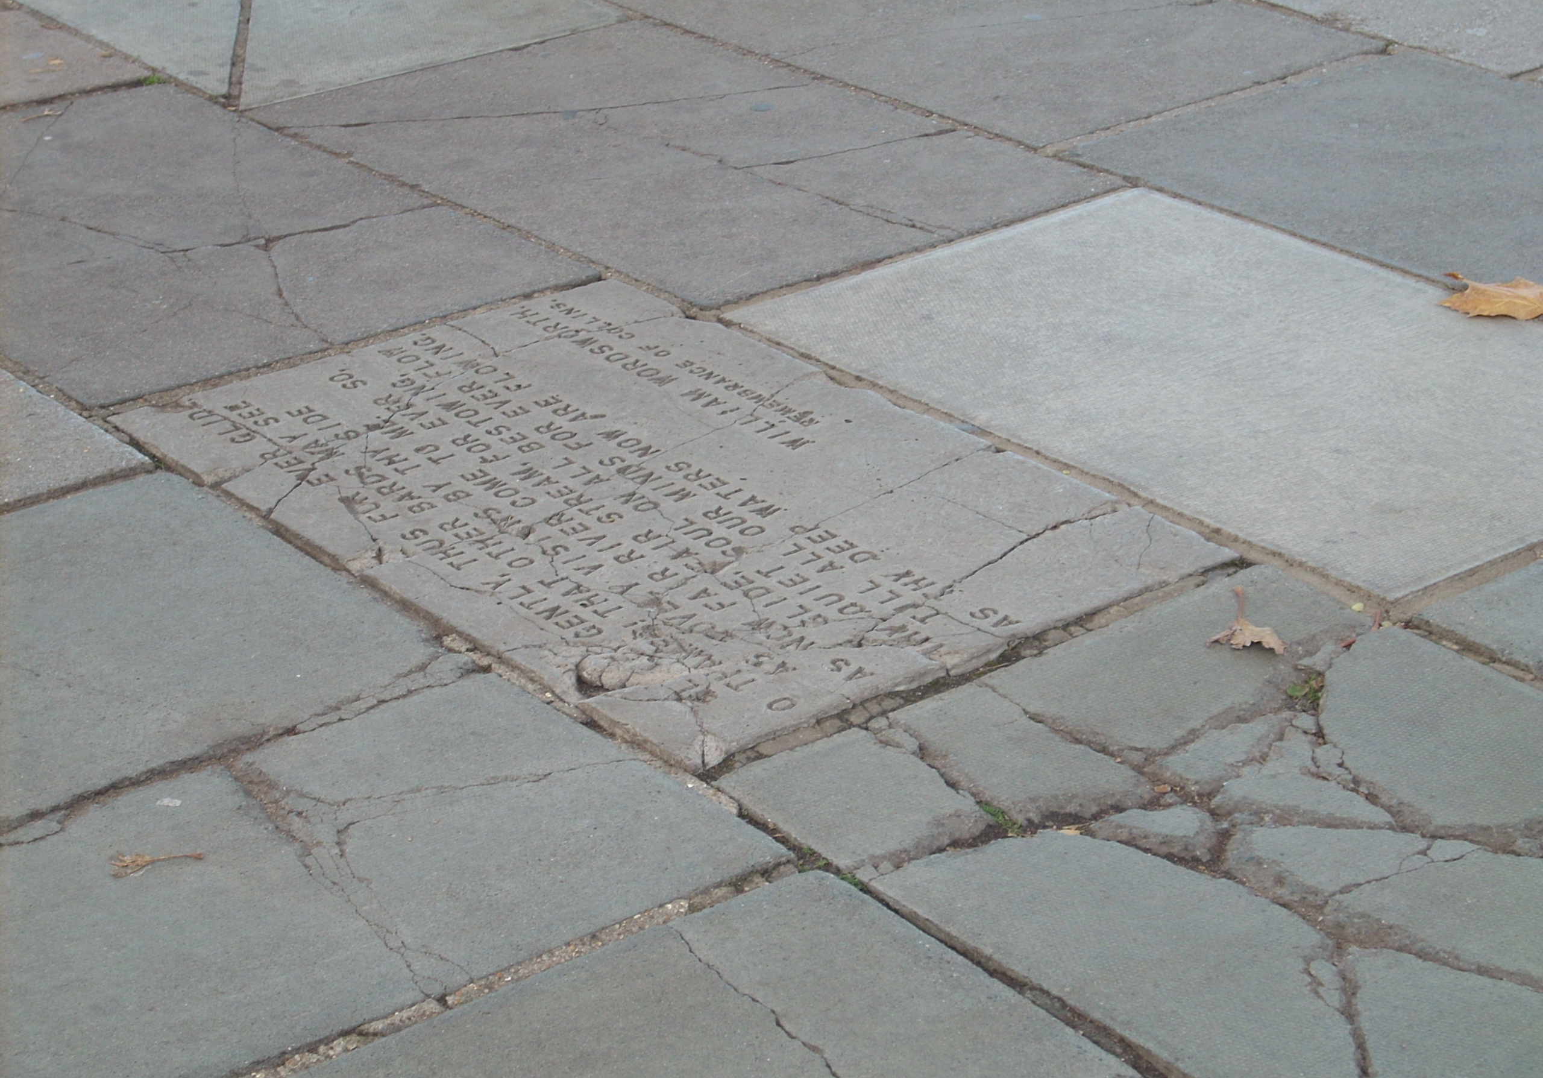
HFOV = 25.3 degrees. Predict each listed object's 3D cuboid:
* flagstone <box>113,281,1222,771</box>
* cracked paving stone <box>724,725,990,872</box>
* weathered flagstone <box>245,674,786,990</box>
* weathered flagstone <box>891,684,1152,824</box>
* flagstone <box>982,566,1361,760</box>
[{"bbox_3d":[-0.113,-0.027,3.207,0.622,0.050,0.954,-19,30,-35],"label":"flagstone"},{"bbox_3d":[0.073,0.220,2.657,0.155,0.050,0.194,-19,30,-35],"label":"cracked paving stone"},{"bbox_3d":[-0.226,0.236,2.628,0.305,0.050,0.400,-19,30,-35],"label":"weathered flagstone"},{"bbox_3d":[0.190,0.195,2.709,0.127,0.050,0.224,-19,30,-35],"label":"weathered flagstone"},{"bbox_3d":[0.358,0.118,2.877,0.376,0.050,0.185,-19,30,-35],"label":"flagstone"}]

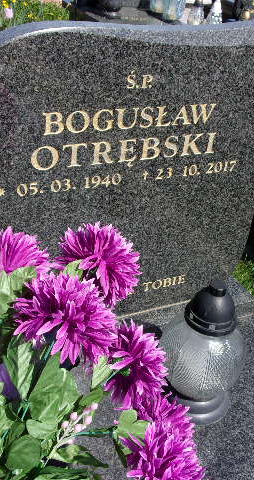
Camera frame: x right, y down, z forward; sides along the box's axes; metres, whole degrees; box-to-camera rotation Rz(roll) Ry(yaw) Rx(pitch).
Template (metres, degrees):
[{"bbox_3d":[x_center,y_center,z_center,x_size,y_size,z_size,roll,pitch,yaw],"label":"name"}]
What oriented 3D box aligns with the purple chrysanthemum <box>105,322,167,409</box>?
[{"bbox_3d":[0.016,0.182,0.770,0.075,0.100,0.100,0,31,-7],"label":"purple chrysanthemum"}]

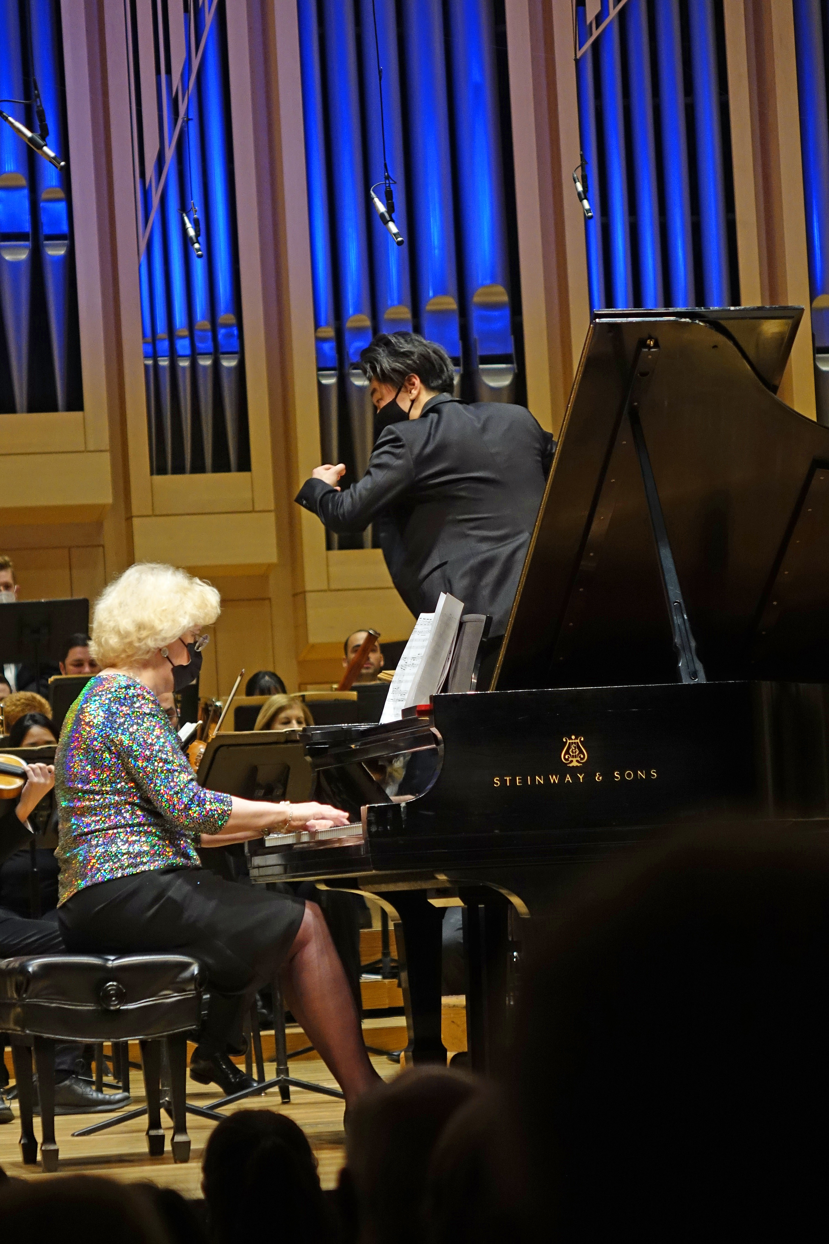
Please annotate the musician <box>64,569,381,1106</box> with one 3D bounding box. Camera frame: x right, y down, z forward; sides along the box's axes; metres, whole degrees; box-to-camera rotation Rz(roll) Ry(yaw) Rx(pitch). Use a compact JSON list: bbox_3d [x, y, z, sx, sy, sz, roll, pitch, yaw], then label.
[{"bbox_3d":[-0.400,0.539,11.230,0.800,1.361,0.520,-2,-3,-12],"label":"musician"}]

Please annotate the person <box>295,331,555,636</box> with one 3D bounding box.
[{"bbox_3d":[0.092,0.107,13.000,0.720,1.740,0.580,-1,-4,-37],"label":"person"}]

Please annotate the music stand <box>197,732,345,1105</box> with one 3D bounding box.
[{"bbox_3d":[-0.411,0.862,14.400,0.510,1.092,0.430,-1,-4,-38],"label":"music stand"}]

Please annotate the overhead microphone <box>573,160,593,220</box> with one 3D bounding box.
[{"bbox_3d":[0.615,-1.579,18.000,0.080,0.220,0.050,-4,-3,6],"label":"overhead microphone"}]

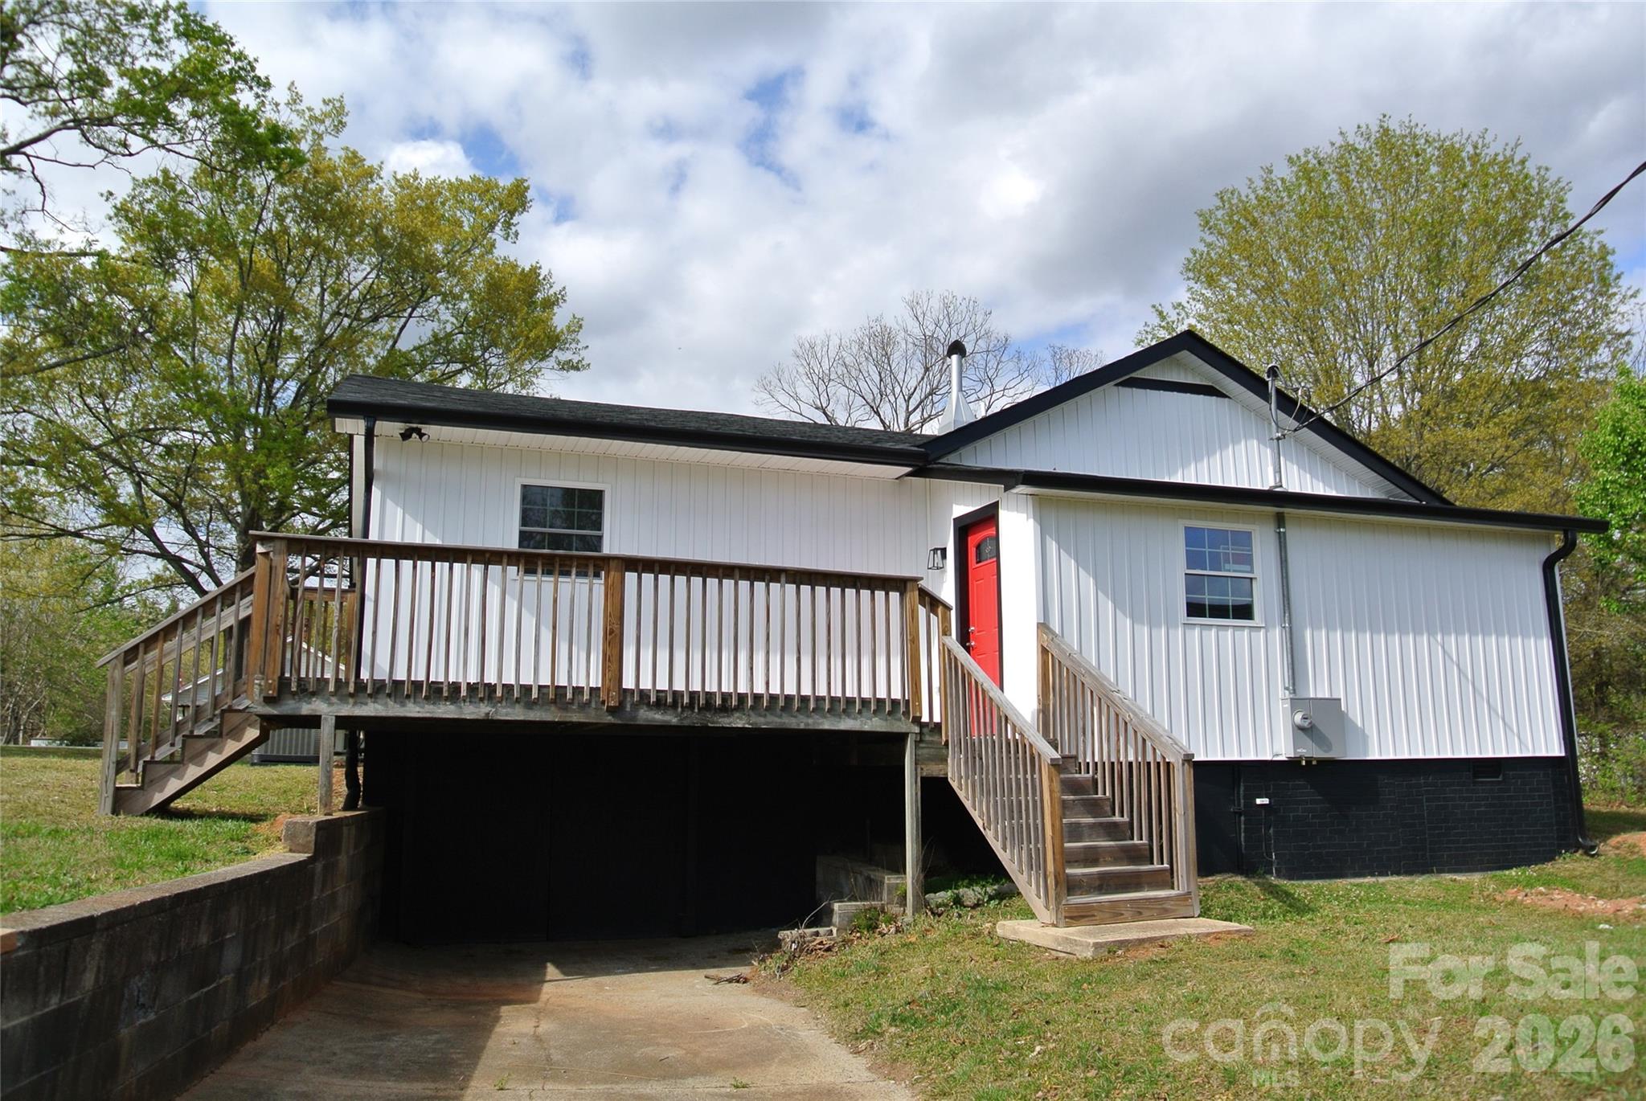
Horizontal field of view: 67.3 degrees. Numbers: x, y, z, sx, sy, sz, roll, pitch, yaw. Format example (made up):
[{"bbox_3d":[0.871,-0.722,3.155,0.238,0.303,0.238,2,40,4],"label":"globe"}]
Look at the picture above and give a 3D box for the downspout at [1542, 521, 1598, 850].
[{"bbox_3d":[7.660,1.414,12.528,0.150,3.240,0.380,3,-10,-20],"label":"downspout"}]

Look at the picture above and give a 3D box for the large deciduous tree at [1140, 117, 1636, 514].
[{"bbox_3d":[12.940,-2.626,27.835,9.767,15.217,9.767,3,-10,-20],"label":"large deciduous tree"}]

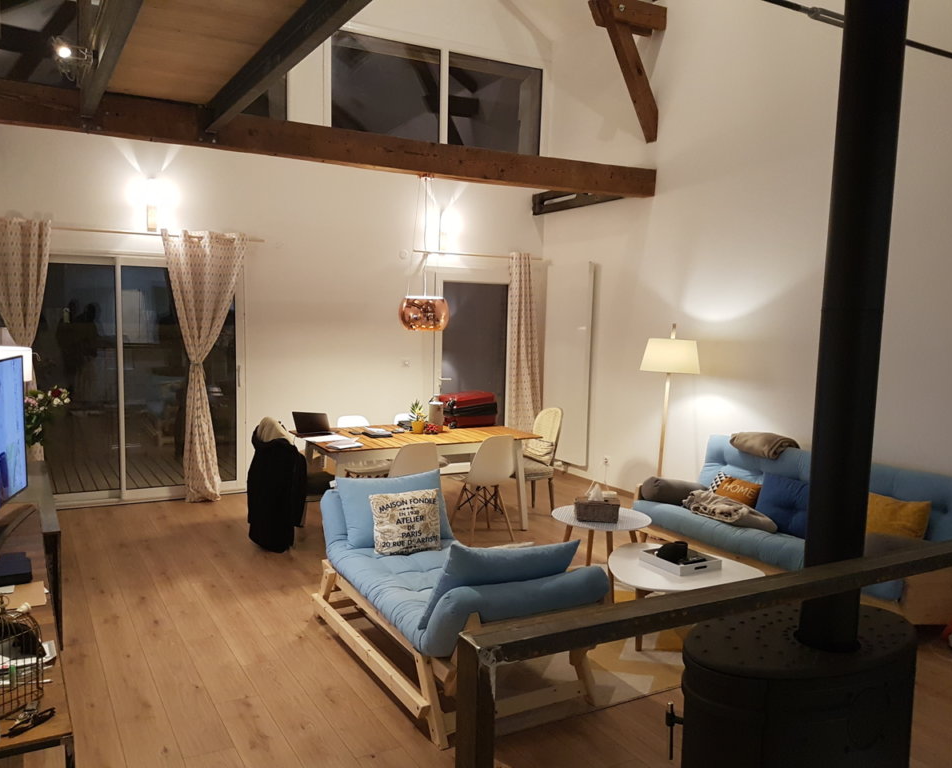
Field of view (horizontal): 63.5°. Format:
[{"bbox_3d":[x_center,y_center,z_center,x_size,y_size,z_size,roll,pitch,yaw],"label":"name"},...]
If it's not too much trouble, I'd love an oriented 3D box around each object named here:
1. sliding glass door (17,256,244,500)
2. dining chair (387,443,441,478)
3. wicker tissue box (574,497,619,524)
[{"bbox_3d":[-2.950,-0.024,6.544,1.961,2.132,0.131,-2,7,-31],"label":"sliding glass door"},{"bbox_3d":[-0.538,0.823,5.718,0.462,0.824,0.533,-2,7,-28],"label":"dining chair"},{"bbox_3d":[0.739,0.766,4.678,0.255,0.110,0.140,1,6,0],"label":"wicker tissue box"}]

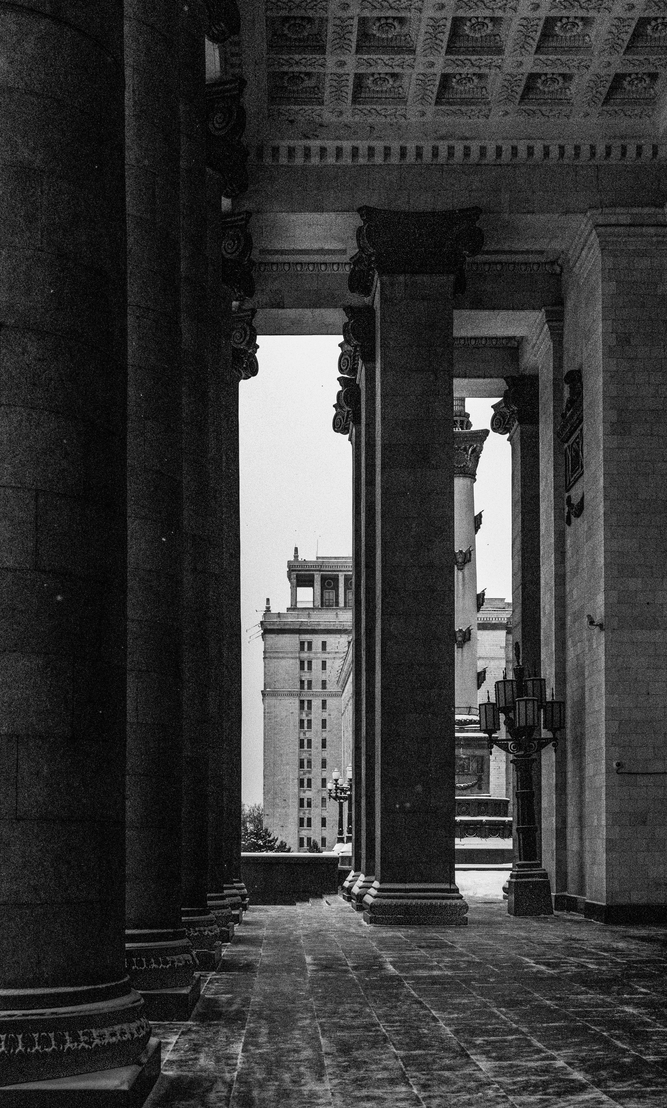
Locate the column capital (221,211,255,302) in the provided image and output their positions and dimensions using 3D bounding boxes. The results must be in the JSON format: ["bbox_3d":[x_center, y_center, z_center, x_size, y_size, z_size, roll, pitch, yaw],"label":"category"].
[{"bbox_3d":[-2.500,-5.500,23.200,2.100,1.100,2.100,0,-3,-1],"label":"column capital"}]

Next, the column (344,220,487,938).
[{"bbox_3d":[1.500,0.250,23.100,2.200,12.800,2.200,0,-3,-1],"label":"column"}]

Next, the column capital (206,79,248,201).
[{"bbox_3d":[-2.330,-6.450,19.200,2.100,1.100,2.100,0,-3,-1],"label":"column capital"}]

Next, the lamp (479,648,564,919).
[{"bbox_3d":[3.900,4.630,25.500,1.720,5.600,1.700,0,-3,-1],"label":"lamp"}]

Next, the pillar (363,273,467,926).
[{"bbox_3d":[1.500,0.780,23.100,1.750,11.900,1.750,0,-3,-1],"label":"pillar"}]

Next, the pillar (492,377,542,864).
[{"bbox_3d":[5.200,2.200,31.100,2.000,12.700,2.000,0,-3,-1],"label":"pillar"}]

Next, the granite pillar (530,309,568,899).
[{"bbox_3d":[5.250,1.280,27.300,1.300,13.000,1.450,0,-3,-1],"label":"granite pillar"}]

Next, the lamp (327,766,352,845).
[{"bbox_3d":[0.390,13.200,65.000,1.400,4.200,1.400,0,-3,-1],"label":"lamp"}]

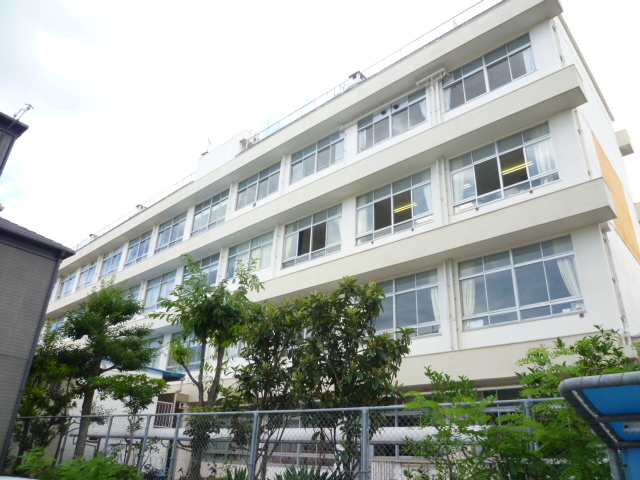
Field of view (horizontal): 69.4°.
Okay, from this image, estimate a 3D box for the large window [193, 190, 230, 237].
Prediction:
[{"bbox_3d":[-6.406,-1.488,26.969,3.383,2.146,0.150,-19,-33,38],"label":"large window"}]

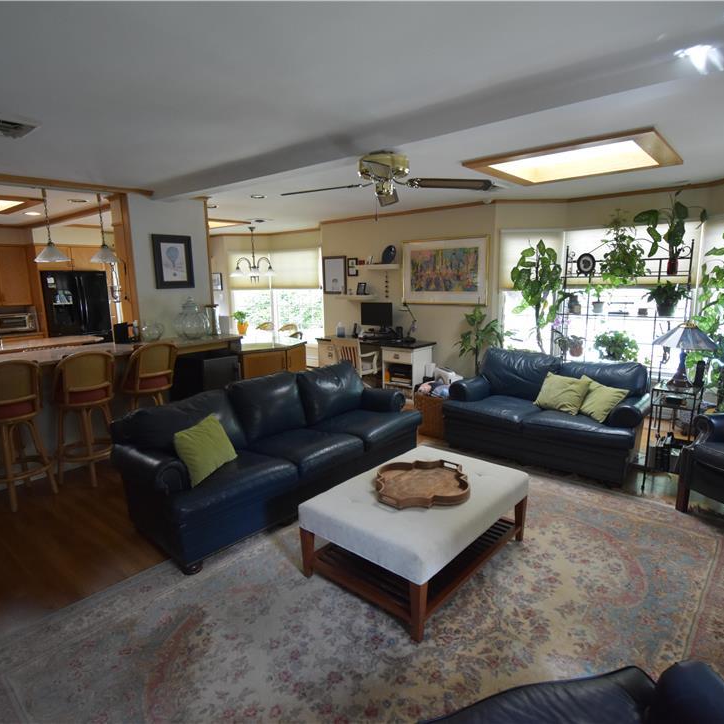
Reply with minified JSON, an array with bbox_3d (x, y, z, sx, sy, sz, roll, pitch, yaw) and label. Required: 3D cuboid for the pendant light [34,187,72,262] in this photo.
[{"bbox_3d":[-2.605,-1.126,3.751,0.275,0.600,0.275,7,13,38],"label":"pendant light"}]

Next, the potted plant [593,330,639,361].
[{"bbox_3d":[2.559,-0.156,4.550,0.420,0.330,0.400,7,12,39],"label":"potted plant"}]

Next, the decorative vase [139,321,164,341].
[{"bbox_3d":[-2.015,-0.298,4.328,0.225,0.190,0.225,7,13,38],"label":"decorative vase"}]

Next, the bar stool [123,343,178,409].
[{"bbox_3d":[-1.938,0.357,4.267,0.500,1.090,0.480,7,13,38],"label":"bar stool"}]

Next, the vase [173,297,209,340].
[{"bbox_3d":[-1.649,-0.433,4.352,0.340,0.420,0.340,9,14,41],"label":"vase"}]

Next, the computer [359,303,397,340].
[{"bbox_3d":[0.189,-0.541,5.900,0.480,0.400,0.220,5,11,30],"label":"computer"}]

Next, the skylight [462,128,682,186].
[{"bbox_3d":[1.543,-1.471,3.302,1.180,0.110,1.180,9,14,41],"label":"skylight"}]

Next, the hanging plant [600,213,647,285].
[{"bbox_3d":[2.786,-1.219,4.828,0.450,0.750,0.450,7,13,38],"label":"hanging plant"}]

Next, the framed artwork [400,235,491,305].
[{"bbox_3d":[1.062,-1.194,5.995,1.270,0.860,0.040,7,13,38],"label":"framed artwork"}]

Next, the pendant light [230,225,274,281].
[{"bbox_3d":[-1.587,-1.566,6.500,0.630,0.800,0.630,8,13,41],"label":"pendant light"}]

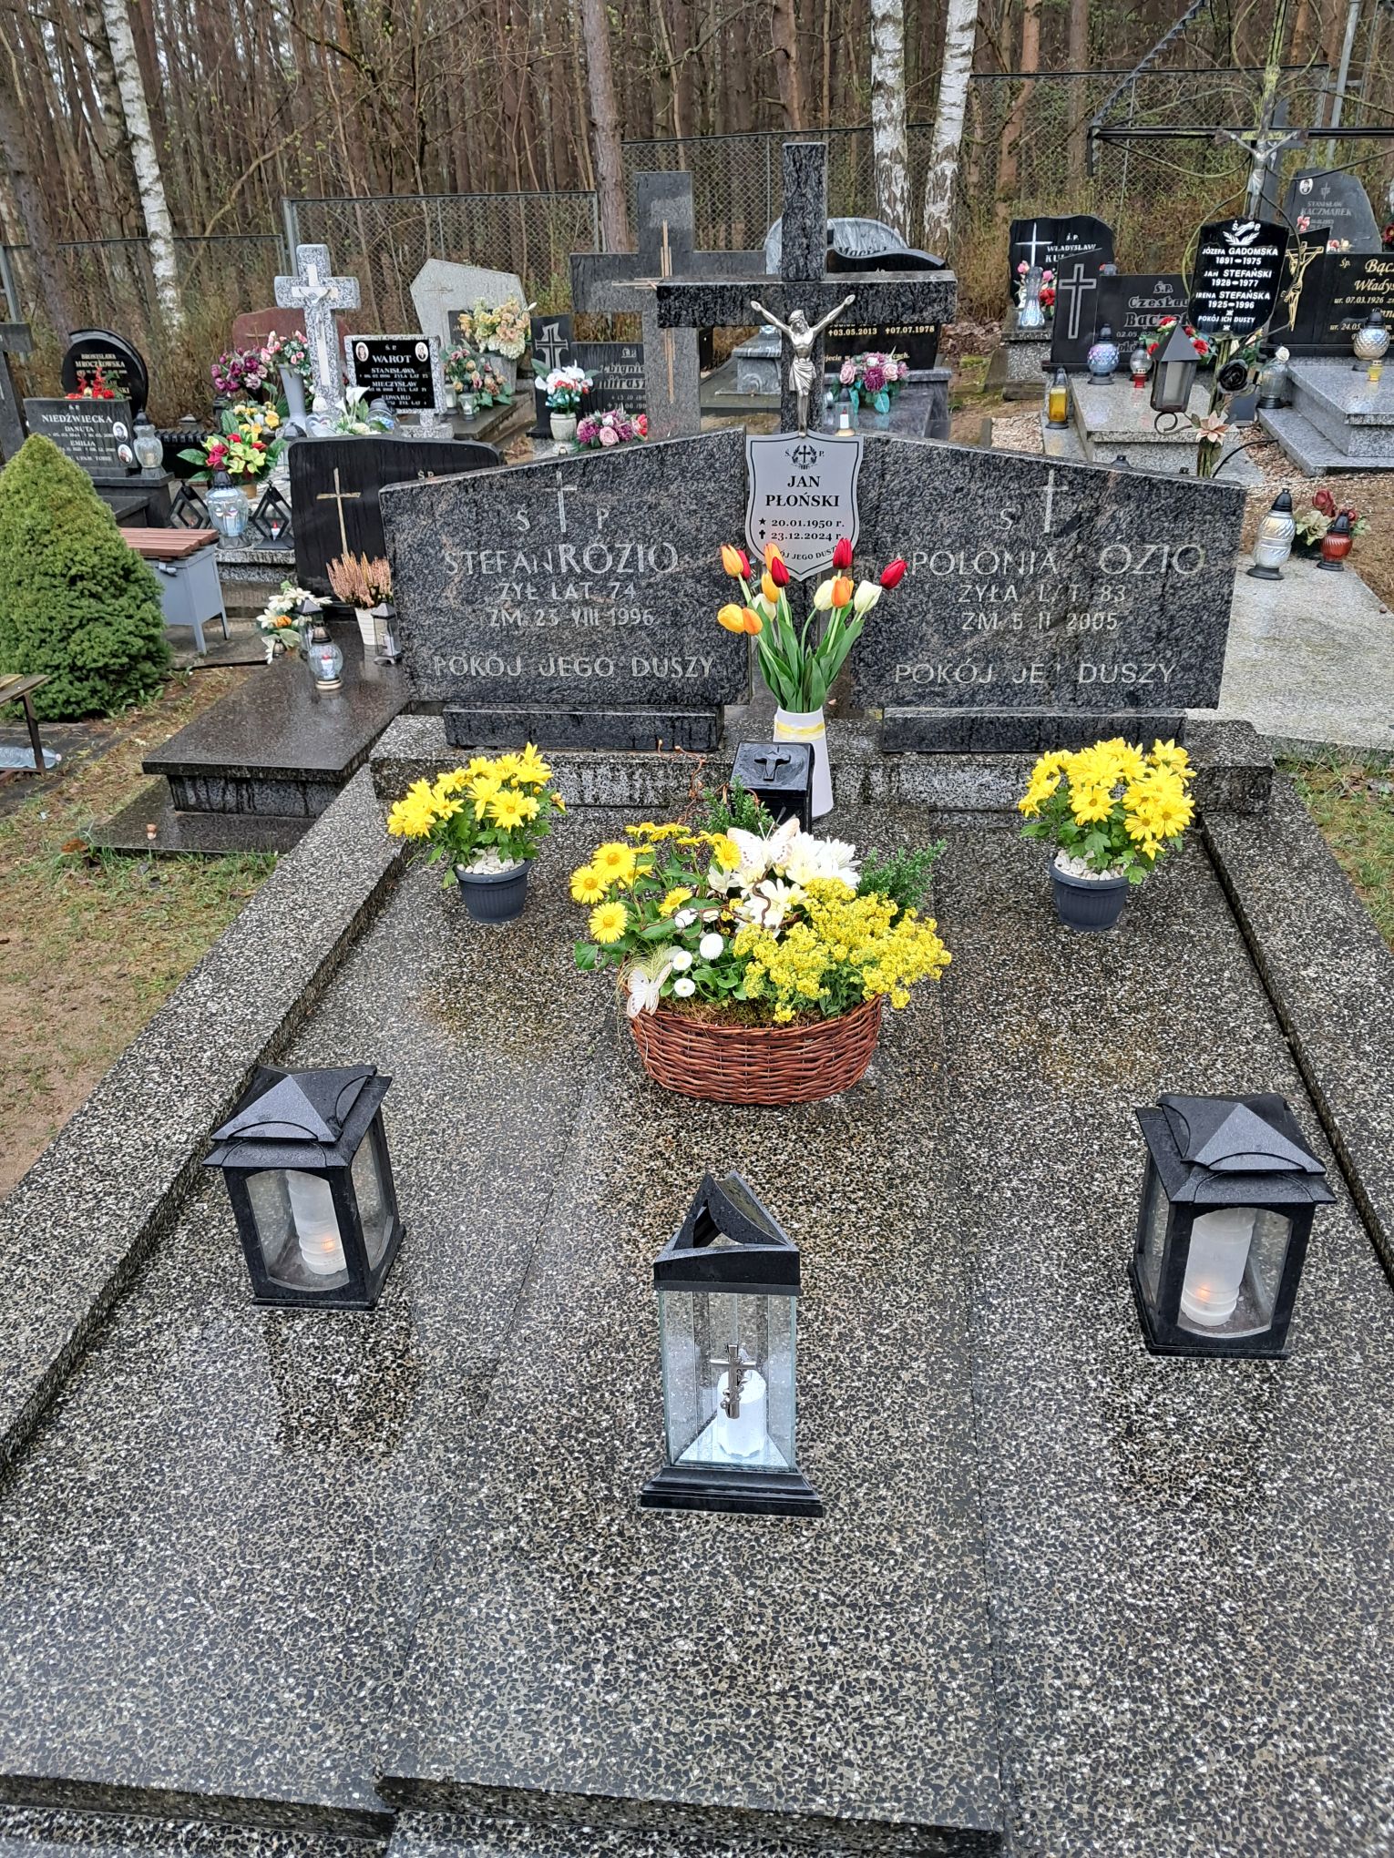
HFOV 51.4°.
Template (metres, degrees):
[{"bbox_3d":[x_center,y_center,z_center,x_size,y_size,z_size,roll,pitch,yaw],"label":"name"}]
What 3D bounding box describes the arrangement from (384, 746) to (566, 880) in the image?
[{"bbox_3d":[-0.353,-0.172,2.284,0.285,0.225,0.250,1,29,7],"label":"arrangement"}]

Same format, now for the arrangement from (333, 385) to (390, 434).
[{"bbox_3d":[-1.739,-2.678,7.500,0.290,0.250,0.220,0,26,4],"label":"arrangement"}]

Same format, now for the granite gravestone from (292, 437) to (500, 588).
[{"bbox_3d":[-1.005,-1.393,4.921,0.715,0.535,0.080,3,29,9],"label":"granite gravestone"}]

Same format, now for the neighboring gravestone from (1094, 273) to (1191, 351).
[{"bbox_3d":[2.299,-2.967,7.096,0.680,0.480,0.100,3,29,9],"label":"neighboring gravestone"}]

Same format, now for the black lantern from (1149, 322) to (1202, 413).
[{"bbox_3d":[1.576,-1.843,4.762,0.150,0.300,0.150,13,33,26],"label":"black lantern"}]

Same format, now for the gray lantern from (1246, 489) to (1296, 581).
[{"bbox_3d":[1.838,-1.262,4.639,0.125,0.300,0.125,1,29,7],"label":"gray lantern"}]

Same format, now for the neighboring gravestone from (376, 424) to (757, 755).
[{"bbox_3d":[-0.240,-0.660,2.756,0.685,0.545,0.085,1,26,7],"label":"neighboring gravestone"}]

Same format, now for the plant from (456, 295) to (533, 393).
[{"bbox_3d":[-1.194,-3.453,8.591,0.430,0.535,0.350,1,29,7],"label":"plant"}]

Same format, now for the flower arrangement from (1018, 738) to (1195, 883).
[{"bbox_3d":[0.615,-0.160,2.178,0.270,0.225,0.250,1,29,7],"label":"flower arrangement"}]

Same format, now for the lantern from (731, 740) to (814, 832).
[{"bbox_3d":[0.130,-0.182,2.458,0.124,0.226,0.130,1,29,7],"label":"lantern"}]

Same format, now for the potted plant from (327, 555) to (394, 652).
[{"bbox_3d":[-0.972,-0.946,4.209,0.200,0.310,0.190,1,29,7],"label":"potted plant"}]

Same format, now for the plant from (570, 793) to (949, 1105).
[{"bbox_3d":[0.087,0.008,1.896,0.480,0.340,0.330,1,29,7],"label":"plant"}]

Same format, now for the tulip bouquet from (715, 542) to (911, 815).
[{"bbox_3d":[0.201,-0.442,2.611,0.330,0.530,0.235,1,29,7],"label":"tulip bouquet"}]

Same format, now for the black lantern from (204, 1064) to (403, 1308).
[{"bbox_3d":[-0.426,0.273,1.616,0.157,0.266,0.158,1,29,6],"label":"black lantern"}]

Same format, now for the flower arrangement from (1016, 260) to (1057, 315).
[{"bbox_3d":[1.903,-3.574,8.100,0.240,0.290,0.200,4,26,13],"label":"flower arrangement"}]

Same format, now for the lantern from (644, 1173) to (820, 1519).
[{"bbox_3d":[0.033,0.344,1.288,0.164,0.350,0.150,1,29,7],"label":"lantern"}]

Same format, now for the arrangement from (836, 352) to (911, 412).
[{"bbox_3d":[0.800,-2.487,6.578,0.340,0.250,0.270,1,29,7],"label":"arrangement"}]

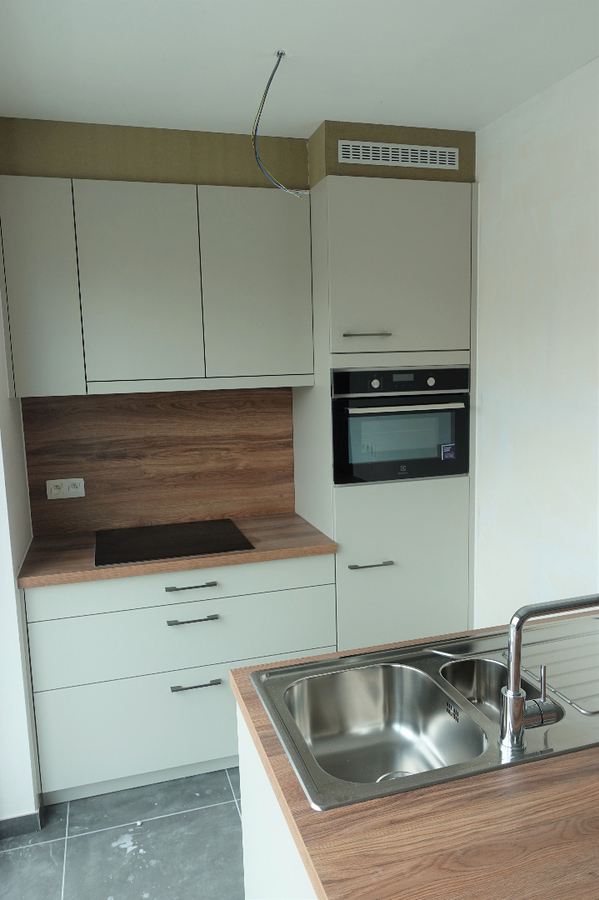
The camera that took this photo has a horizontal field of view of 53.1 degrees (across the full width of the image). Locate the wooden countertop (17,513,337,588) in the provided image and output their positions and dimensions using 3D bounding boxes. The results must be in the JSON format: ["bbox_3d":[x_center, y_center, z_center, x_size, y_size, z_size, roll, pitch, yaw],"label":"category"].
[{"bbox_3d":[-0.499,0.395,2.509,1.186,0.036,0.588,-4,8,-15],"label":"wooden countertop"}]

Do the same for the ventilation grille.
[{"bbox_3d":[0.383,-1.119,2.284,0.495,0.079,0.016,-4,8,-15],"label":"ventilation grille"}]

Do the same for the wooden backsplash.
[{"bbox_3d":[-0.603,0.043,2.754,1.192,0.601,0.020,-4,8,-15],"label":"wooden backsplash"}]

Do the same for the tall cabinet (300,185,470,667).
[{"bbox_3d":[0.352,0.062,2.718,0.620,2.283,0.587,-4,8,-15],"label":"tall cabinet"}]

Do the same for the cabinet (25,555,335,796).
[{"bbox_3d":[-0.476,0.810,2.584,1.151,0.808,0.587,-4,8,-15],"label":"cabinet"}]

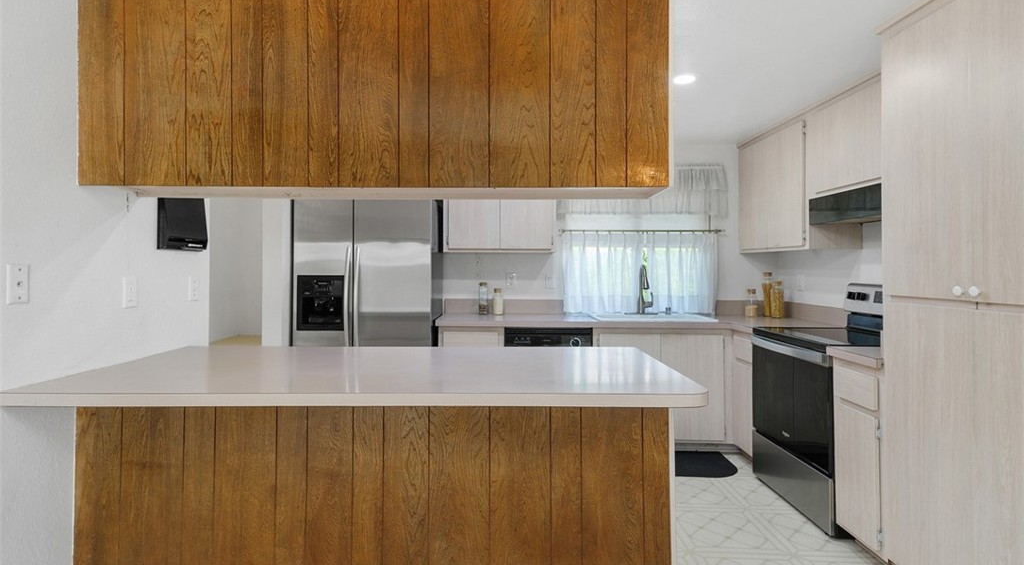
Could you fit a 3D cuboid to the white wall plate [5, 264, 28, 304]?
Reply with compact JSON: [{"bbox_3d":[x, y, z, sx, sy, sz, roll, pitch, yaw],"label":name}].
[{"bbox_3d":[-1.446,0.006,1.500,0.008,0.115,0.071,0,1,0],"label":"white wall plate"}]

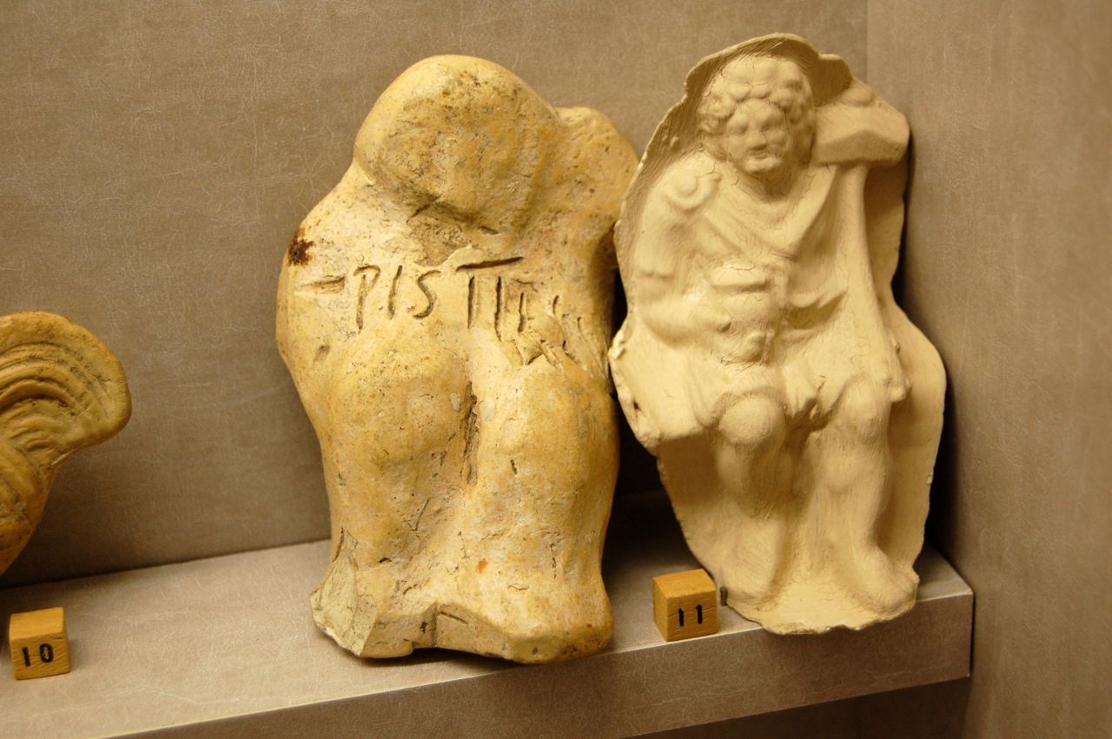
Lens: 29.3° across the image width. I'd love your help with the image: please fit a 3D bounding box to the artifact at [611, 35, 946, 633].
[{"bbox_3d":[0.069,-0.011,0.637,0.101,0.174,0.046,-6,17,-7],"label":"artifact"}]

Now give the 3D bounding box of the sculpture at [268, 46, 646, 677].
[{"bbox_3d":[-0.027,-0.010,0.612,0.100,0.168,0.068,-3,14,0],"label":"sculpture"}]

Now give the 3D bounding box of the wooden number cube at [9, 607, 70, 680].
[{"bbox_3d":[-0.155,0.082,0.639,0.015,0.014,0.015,-7,25,-10],"label":"wooden number cube"}]

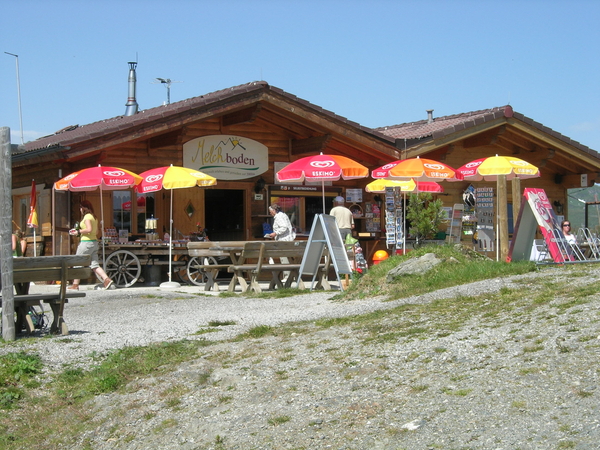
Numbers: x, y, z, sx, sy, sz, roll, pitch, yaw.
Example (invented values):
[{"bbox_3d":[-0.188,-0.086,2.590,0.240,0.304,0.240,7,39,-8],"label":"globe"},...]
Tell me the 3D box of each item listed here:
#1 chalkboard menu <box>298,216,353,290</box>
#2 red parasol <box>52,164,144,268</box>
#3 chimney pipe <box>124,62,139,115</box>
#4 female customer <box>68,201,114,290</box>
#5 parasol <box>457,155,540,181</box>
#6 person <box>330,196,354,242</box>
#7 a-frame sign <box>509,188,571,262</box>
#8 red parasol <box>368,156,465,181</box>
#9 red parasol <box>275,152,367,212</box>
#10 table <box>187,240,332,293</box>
[{"bbox_3d":[0.443,0.477,24.678,0.800,1.320,0.620,-2,-2,26],"label":"chalkboard menu"},{"bbox_3d":[-3.809,0.039,27.500,1.710,2.403,1.710,-3,-2,0],"label":"red parasol"},{"bbox_3d":[-4.084,-3.280,34.400,0.300,1.307,0.300,1,-2,0],"label":"chimney pipe"},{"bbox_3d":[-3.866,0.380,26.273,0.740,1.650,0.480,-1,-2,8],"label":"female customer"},{"bbox_3d":[3.937,-0.149,28.300,1.710,2.509,1.710,0,-2,0],"label":"parasol"},{"bbox_3d":[0.897,0.275,29.571,0.520,1.750,0.400,0,-2,-17],"label":"person"},{"bbox_3d":[3.977,0.040,23.579,0.870,1.260,0.660,-2,-2,34],"label":"a-frame sign"},{"bbox_3d":[2.280,-0.096,27.400,1.710,2.448,1.710,0,-2,0],"label":"red parasol"},{"bbox_3d":[0.464,-0.113,26.700,1.730,2.501,1.730,-2,-2,0],"label":"red parasol"},{"bbox_3d":[-0.638,0.788,26.632,2.220,0.870,1.920,-1,-2,-35],"label":"table"}]

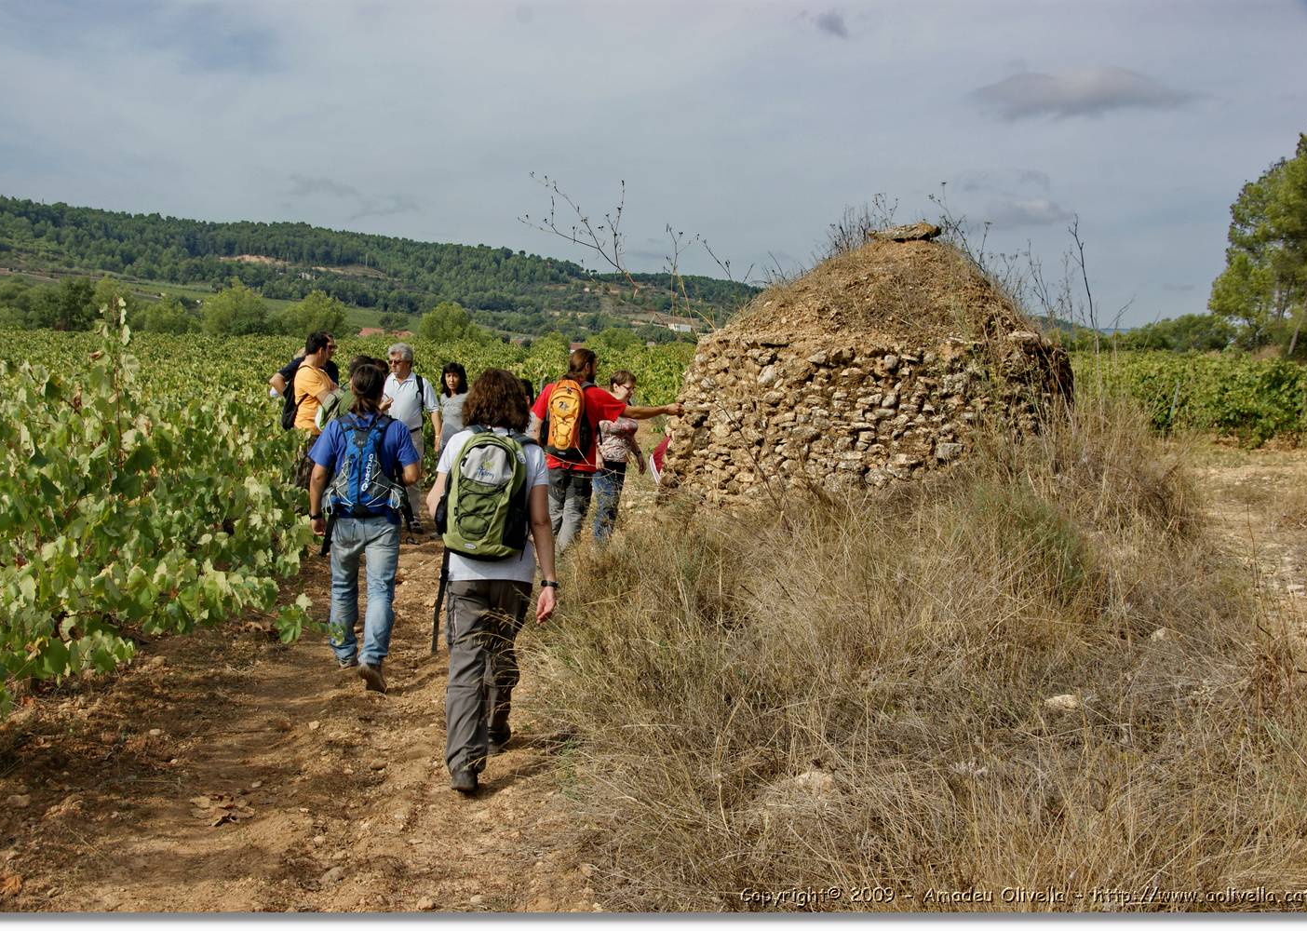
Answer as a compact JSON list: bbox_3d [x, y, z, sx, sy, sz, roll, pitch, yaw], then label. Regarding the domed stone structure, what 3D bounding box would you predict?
[{"bbox_3d":[1.930,-0.773,13.037,3.700,2.600,3.700,1,5,15],"label":"domed stone structure"}]

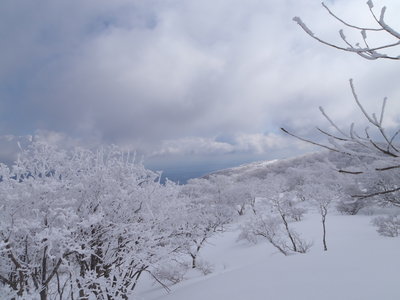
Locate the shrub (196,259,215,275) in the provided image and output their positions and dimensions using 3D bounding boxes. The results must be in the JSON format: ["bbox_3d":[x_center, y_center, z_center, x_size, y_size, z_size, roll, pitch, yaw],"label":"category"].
[{"bbox_3d":[0.170,3.600,10.000,0.560,0.450,0.500,0,-1,0],"label":"shrub"}]

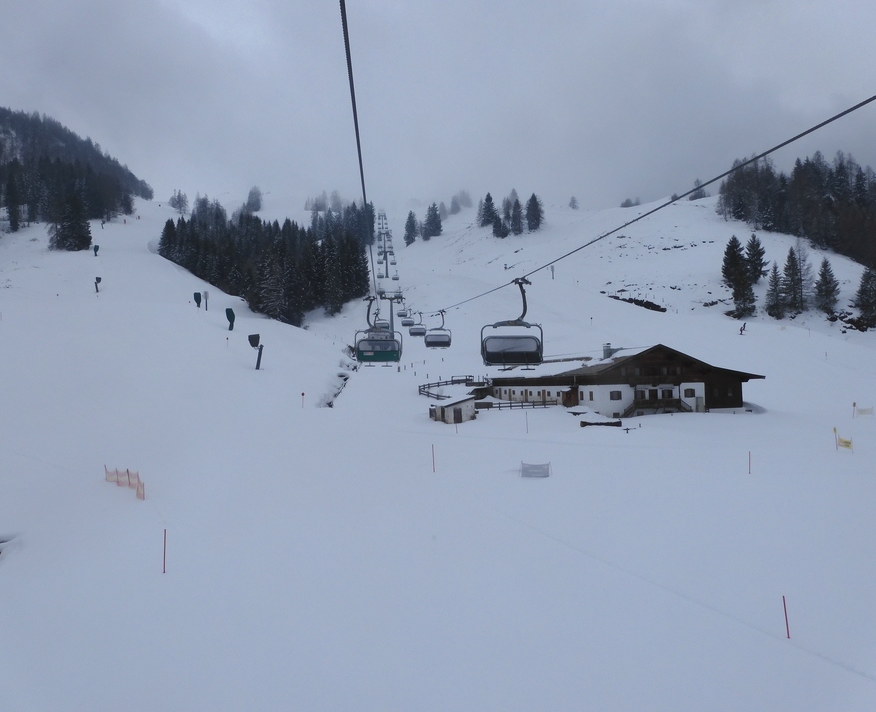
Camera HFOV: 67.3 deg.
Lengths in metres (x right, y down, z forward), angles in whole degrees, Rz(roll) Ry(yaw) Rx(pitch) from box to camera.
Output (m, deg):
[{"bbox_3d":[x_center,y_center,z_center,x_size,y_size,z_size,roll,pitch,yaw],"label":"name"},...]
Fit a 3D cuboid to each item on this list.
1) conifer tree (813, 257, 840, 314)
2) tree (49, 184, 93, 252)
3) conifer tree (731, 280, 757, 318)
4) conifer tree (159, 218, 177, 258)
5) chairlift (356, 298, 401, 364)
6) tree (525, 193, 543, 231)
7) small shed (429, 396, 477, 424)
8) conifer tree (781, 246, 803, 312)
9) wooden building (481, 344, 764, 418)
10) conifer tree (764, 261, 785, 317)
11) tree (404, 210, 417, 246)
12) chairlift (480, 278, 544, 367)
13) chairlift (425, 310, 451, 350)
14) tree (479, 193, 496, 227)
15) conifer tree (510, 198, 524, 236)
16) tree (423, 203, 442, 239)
[{"bbox_3d":[97.346,-17.665,165.000,5.990,14.530,5.990,-3,-2,31],"label":"conifer tree"},{"bbox_3d":[-99.610,-37.438,178.000,10.110,17.840,10.110,-1,-2,0],"label":"tree"},{"bbox_3d":[70.749,-13.273,152.000,5.580,9.230,5.580,-1,-2,0],"label":"conifer tree"},{"bbox_3d":[-116.640,-50.854,285.000,7.400,17.310,7.400,-1,-2,-22],"label":"conifer tree"},{"bbox_3d":[-2.955,-1.266,32.700,2.350,3.350,1.400,-1,-2,-5],"label":"chairlift"},{"bbox_3d":[45.722,-68.465,312.000,7.930,18.000,7.930,-1,-2,0],"label":"tree"},{"bbox_3d":[1.897,6.806,83.300,3.900,3.300,5.600,-1,-3,-17],"label":"small shed"},{"bbox_3d":[87.212,-18.820,162.000,5.030,16.240,5.030,-1,-2,0],"label":"conifer tree"},{"bbox_3d":[26.057,3.553,102.394,24.300,9.820,40.000,-1,-2,-15],"label":"wooden building"},{"bbox_3d":[84.317,-16.412,165.000,5.240,14.030,5.240,-3,-2,27],"label":"conifer tree"},{"bbox_3d":[-15.243,-71.226,365.000,7.370,18.850,7.370,-2,-2,-2],"label":"tree"},{"bbox_3d":[2.817,-1.229,24.900,2.350,3.350,1.400,-1,-2,-5],"label":"chairlift"},{"bbox_3d":[0.019,-2.447,61.500,2.500,3.700,1.600,-1,-2,-5],"label":"chairlift"},{"bbox_3d":[23.904,-70.747,318.000,7.190,16.420,7.190,-1,-2,0],"label":"tree"},{"bbox_3d":[43.512,-77.323,365.000,7.370,19.950,7.370,-2,-2,7],"label":"conifer tree"},{"bbox_3d":[-3.049,-75.106,365.000,9.480,19.950,9.480,-2,-2,0],"label":"tree"}]

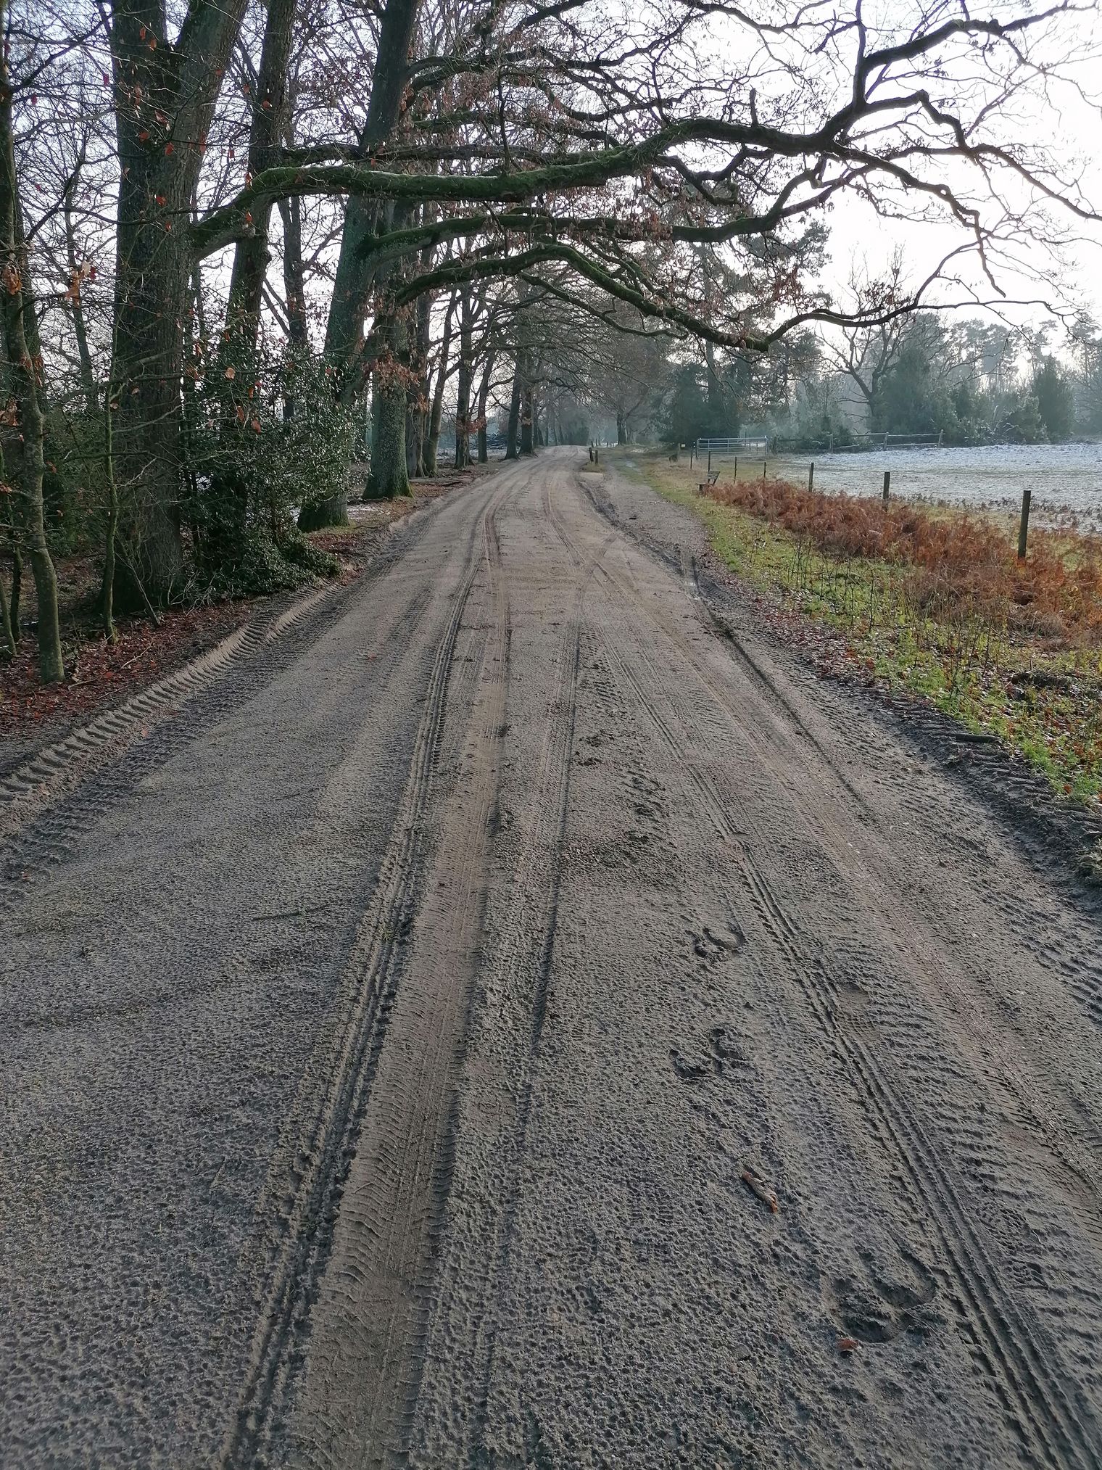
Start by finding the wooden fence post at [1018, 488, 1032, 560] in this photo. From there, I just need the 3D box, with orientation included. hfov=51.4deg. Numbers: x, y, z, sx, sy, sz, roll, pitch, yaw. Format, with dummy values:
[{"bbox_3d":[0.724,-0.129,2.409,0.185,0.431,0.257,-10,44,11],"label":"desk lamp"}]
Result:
[{"bbox_3d":[6.120,-2.680,14.805,0.100,0.922,0.100,6,16,21],"label":"wooden fence post"}]

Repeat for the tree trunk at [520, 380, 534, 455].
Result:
[{"bbox_3d":[-1.583,-21.068,76.146,0.880,4.851,0.880,0,15,-1],"label":"tree trunk"}]

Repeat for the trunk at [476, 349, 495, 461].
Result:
[{"bbox_3d":[-3.264,-16.743,58.671,0.520,5.565,0.520,5,15,-5],"label":"trunk"}]

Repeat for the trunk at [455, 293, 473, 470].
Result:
[{"bbox_3d":[-3.763,-15.265,49.754,0.660,7.316,0.660,-1,15,-4],"label":"trunk"}]

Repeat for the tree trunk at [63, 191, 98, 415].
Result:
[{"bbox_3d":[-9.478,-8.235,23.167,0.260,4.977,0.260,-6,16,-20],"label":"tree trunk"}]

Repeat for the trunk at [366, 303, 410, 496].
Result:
[{"bbox_3d":[-3.949,-8.059,27.867,1.000,4.558,1.000,-2,15,-7],"label":"trunk"}]

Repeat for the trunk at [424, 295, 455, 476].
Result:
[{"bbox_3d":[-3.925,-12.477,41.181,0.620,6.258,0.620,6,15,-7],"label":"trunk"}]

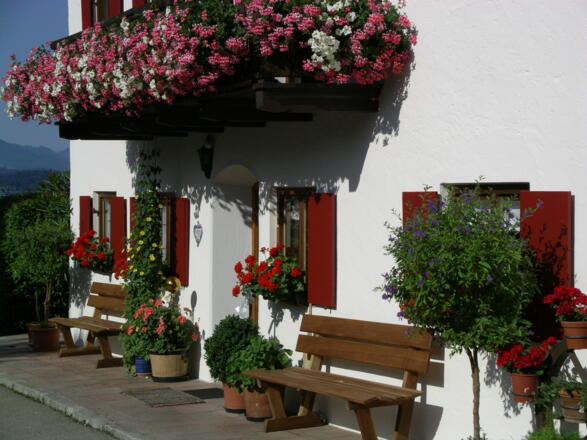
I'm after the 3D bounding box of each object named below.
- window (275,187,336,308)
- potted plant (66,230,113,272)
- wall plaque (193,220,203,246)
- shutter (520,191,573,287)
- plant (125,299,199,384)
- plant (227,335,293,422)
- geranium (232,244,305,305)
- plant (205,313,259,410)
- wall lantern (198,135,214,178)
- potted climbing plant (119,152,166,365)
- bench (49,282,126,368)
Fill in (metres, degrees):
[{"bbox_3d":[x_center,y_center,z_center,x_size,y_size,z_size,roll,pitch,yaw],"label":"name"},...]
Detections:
[{"bbox_3d":[0.104,0.234,11.895,0.140,0.970,1.220,0,1,-22],"label":"window"},{"bbox_3d":[-2.558,0.396,17.899,0.400,0.520,0.920,0,1,-22],"label":"potted plant"},{"bbox_3d":[-0.957,0.141,14.350,0.040,0.260,0.170,0,1,-25],"label":"wall plaque"},{"bbox_3d":[1.557,0.290,8.780,0.040,0.920,0.520,0,1,-25],"label":"shutter"},{"bbox_3d":[-1.340,1.227,14.500,0.660,0.840,0.680,0,1,-25],"label":"plant"},{"bbox_3d":[-0.287,1.323,11.850,0.530,0.700,0.550,0,1,0],"label":"plant"},{"bbox_3d":[-0.196,0.456,12.130,0.400,0.500,0.920,0,1,-22],"label":"geranium"},{"bbox_3d":[-0.530,1.244,12.300,0.470,0.850,0.470,0,1,0],"label":"plant"},{"bbox_3d":[-0.853,-0.622,13.960,0.190,0.440,0.170,0,1,-22],"label":"wall lantern"},{"bbox_3d":[-1.600,0.441,15.136,0.450,2.300,0.500,0,1,-22],"label":"potted climbing plant"},{"bbox_3d":[-2.250,1.187,16.270,0.620,0.870,1.880,0,1,-26],"label":"bench"}]

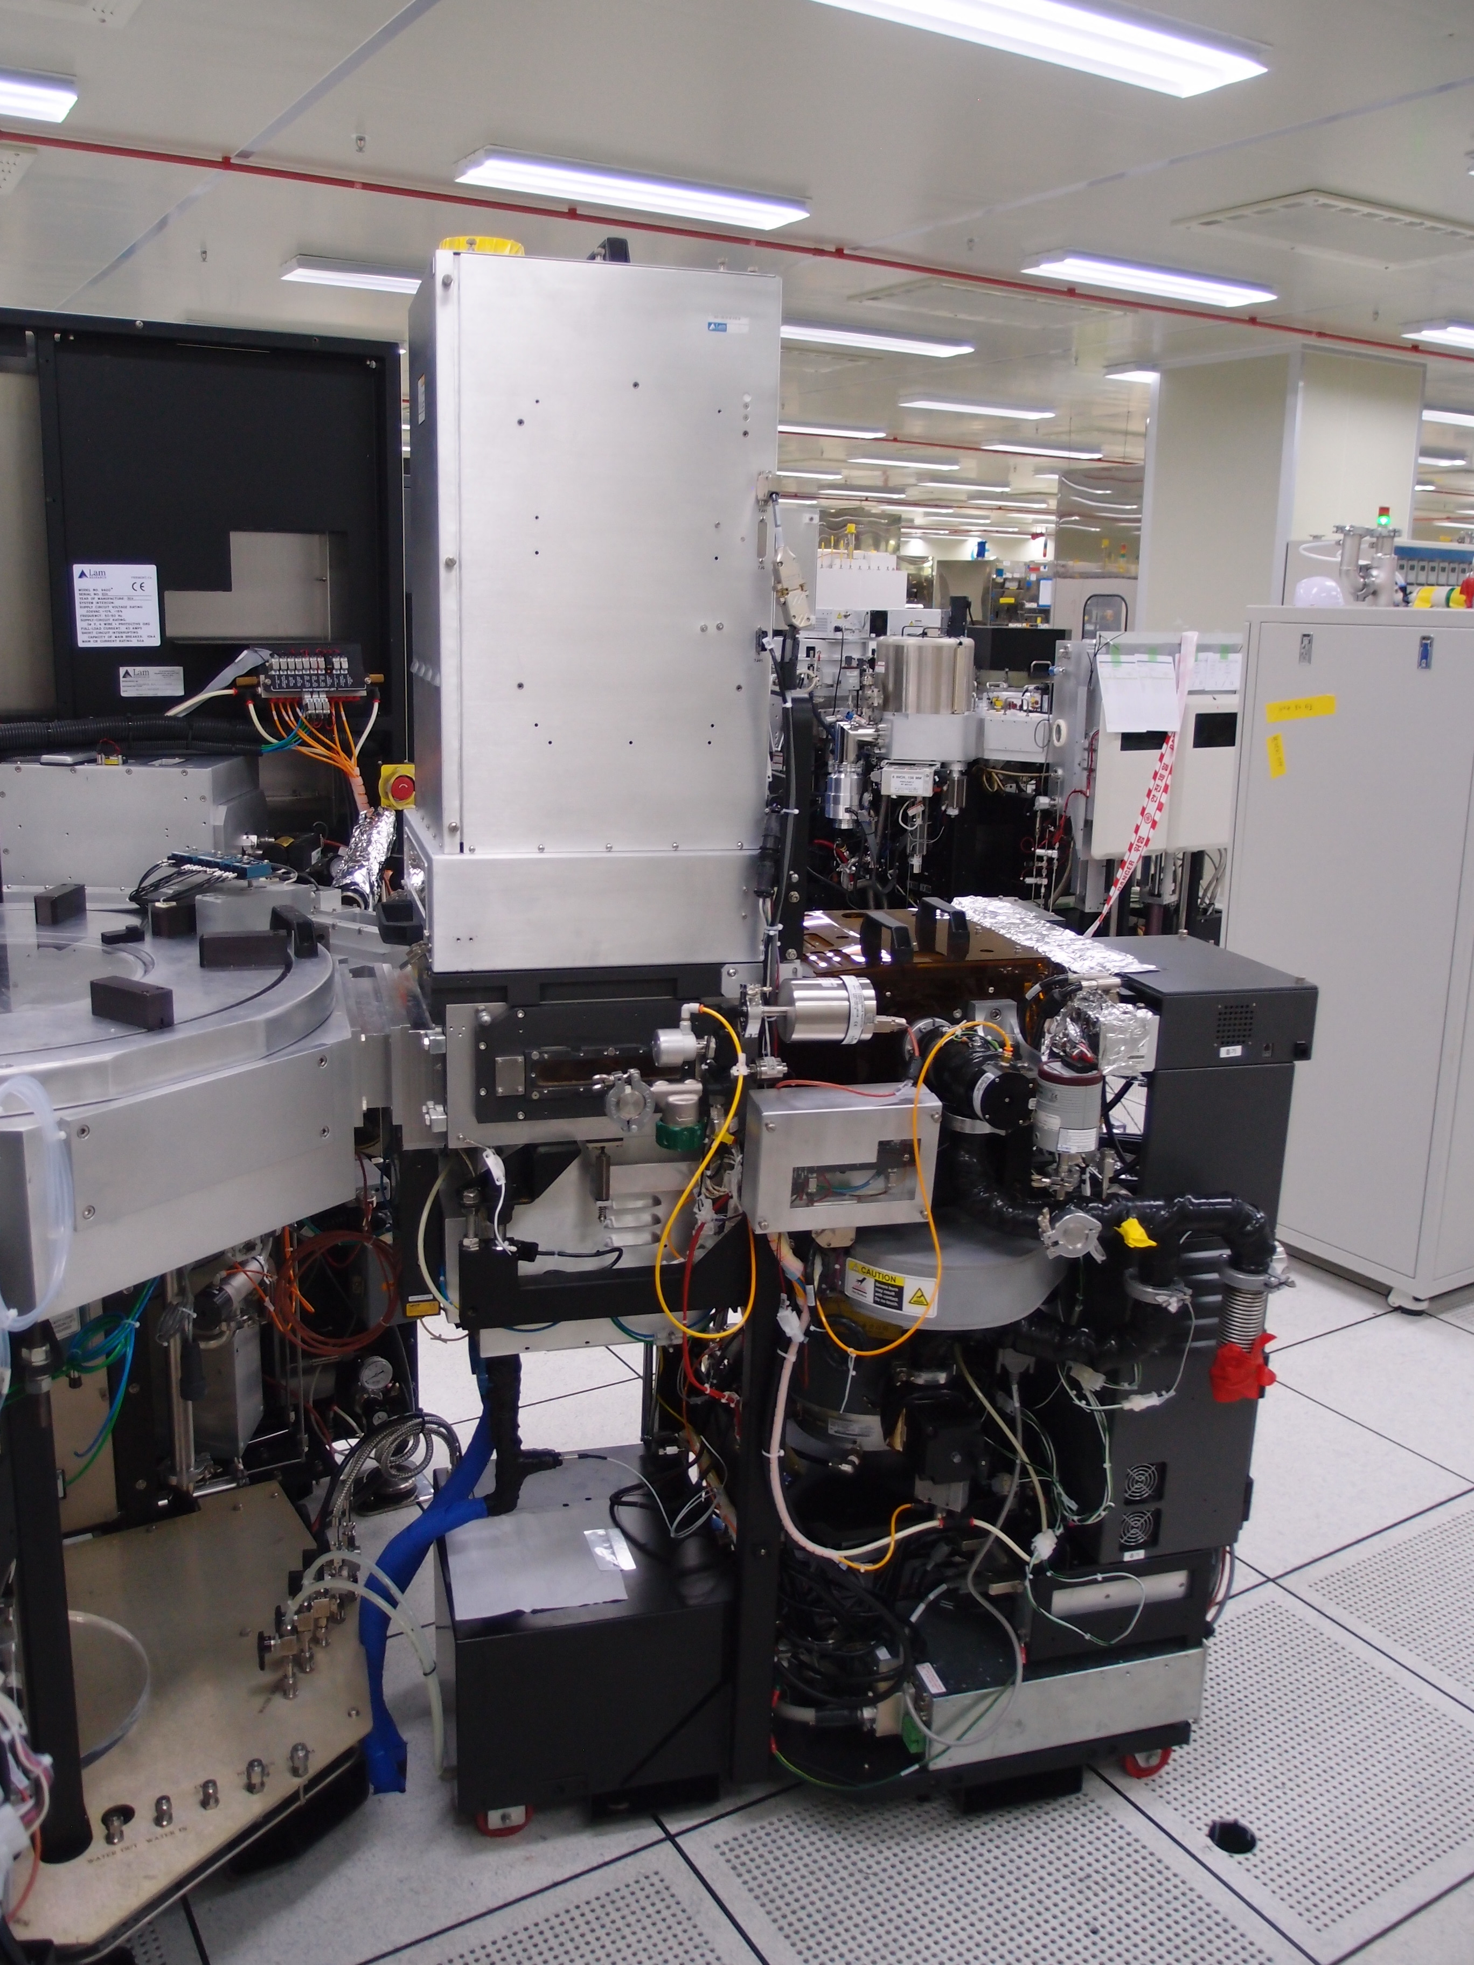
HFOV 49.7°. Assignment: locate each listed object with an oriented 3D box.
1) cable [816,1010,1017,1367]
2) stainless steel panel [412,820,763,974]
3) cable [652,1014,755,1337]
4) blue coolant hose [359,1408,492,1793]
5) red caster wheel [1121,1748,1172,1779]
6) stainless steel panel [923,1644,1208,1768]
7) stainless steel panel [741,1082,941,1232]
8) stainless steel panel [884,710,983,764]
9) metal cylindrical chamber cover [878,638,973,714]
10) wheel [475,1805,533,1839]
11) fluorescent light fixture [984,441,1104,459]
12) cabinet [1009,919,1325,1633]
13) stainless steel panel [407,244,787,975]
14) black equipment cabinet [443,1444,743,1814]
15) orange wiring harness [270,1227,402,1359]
[{"bbox_3d":[0.208,0.246,1.908,0.230,0.400,0.130,-2,14,-15],"label":"cable"},{"bbox_3d":[-0.204,-0.127,2.055,0.400,0.142,0.360,-2,14,-15],"label":"stainless steel panel"},{"bbox_3d":[-0.039,0.232,1.906,0.120,0.400,0.090,-2,14,-15],"label":"cable"},{"bbox_3d":[-0.436,0.893,2.285,0.195,0.460,0.230,-2,14,-15],"label":"blue coolant hose"},{"bbox_3d":[0.589,1.114,2.313,0.073,0.073,0.032,-2,14,-15],"label":"red caster wheel"},{"bbox_3d":[0.443,0.982,2.175,0.405,0.115,0.035,-2,14,-15],"label":"stainless steel panel"},{"bbox_3d":[0.121,0.211,1.927,0.221,0.148,0.090,-2,14,-15],"label":"stainless steel panel"},{"bbox_3d":[0.773,-0.966,6.250,0.390,0.205,0.250,0,14,-5],"label":"stainless steel panel"},{"bbox_3d":[0.725,-1.175,6.100,0.360,0.286,0.360,1,13,0],"label":"metal cylindrical chamber cover"},{"bbox_3d":[-0.320,1.122,2.174,0.075,0.082,0.040,-2,14,-15],"label":"wheel"},{"bbox_3d":[2.754,-4.734,14.090,1.240,0.070,0.290,-7,16,-31],"label":"fluorescent light fixture"},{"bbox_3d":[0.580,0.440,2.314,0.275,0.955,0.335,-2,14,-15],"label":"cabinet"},{"bbox_3d":[-0.196,-0.437,1.980,0.400,0.780,0.360,-2,14,-15],"label":"stainless steel panel"},{"bbox_3d":[-0.245,0.936,2.347,0.375,0.275,0.432,-2,14,-15],"label":"black equipment cabinet"},{"bbox_3d":[-0.550,0.426,2.178,0.168,0.168,0.070,-2,14,-15],"label":"orange wiring harness"}]

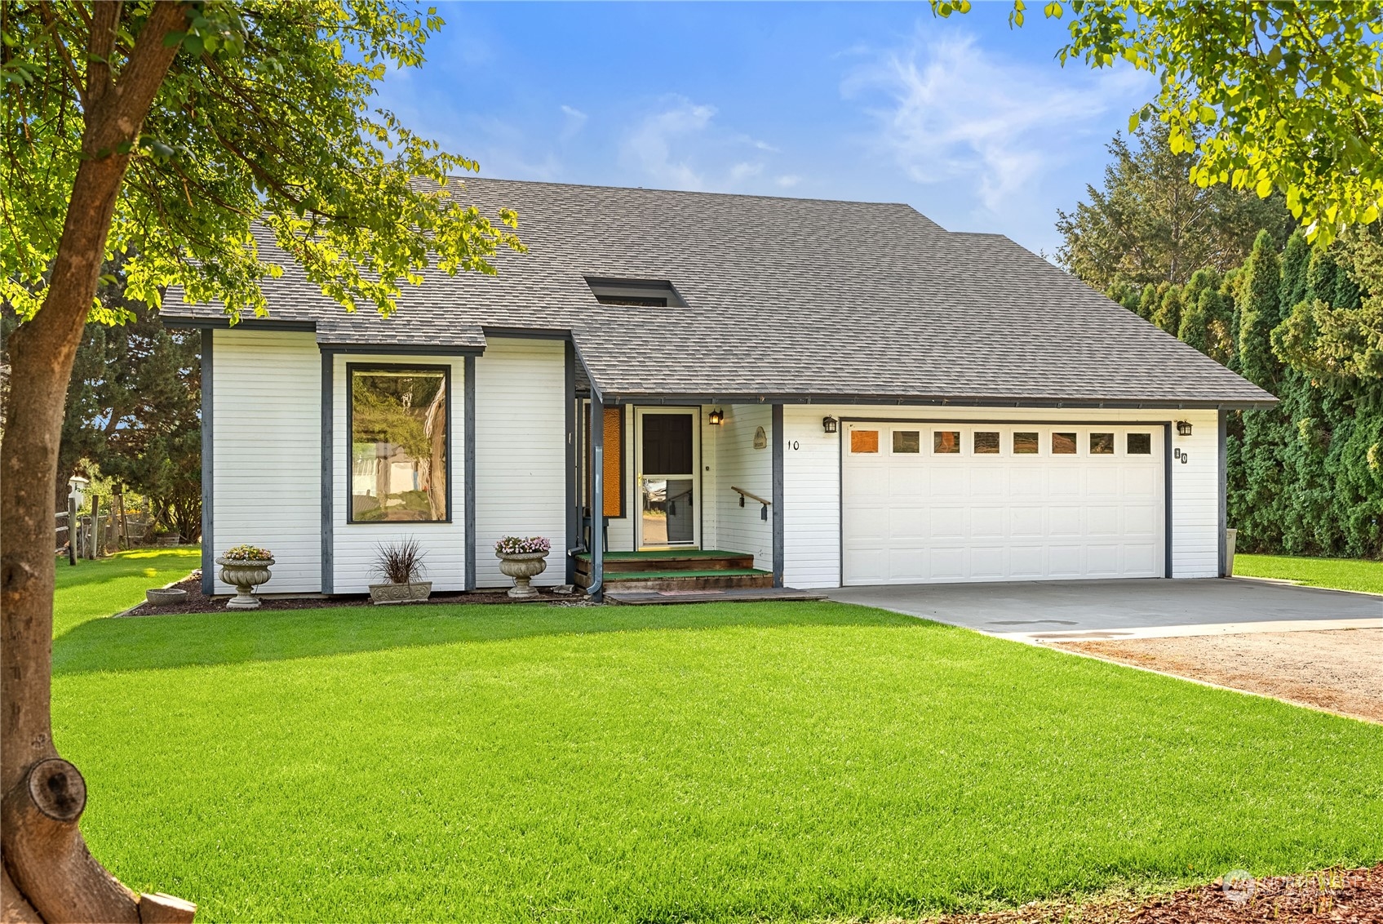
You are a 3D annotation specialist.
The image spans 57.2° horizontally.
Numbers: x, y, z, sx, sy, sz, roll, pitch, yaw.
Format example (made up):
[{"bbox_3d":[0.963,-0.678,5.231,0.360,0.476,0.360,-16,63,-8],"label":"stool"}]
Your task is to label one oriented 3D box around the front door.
[{"bbox_3d":[-0.342,0.243,18.475,0.966,2.067,0.080,0,-1,-16],"label":"front door"}]

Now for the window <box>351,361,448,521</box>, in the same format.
[{"bbox_3d":[-3.735,-0.235,16.210,1.300,2.060,0.070,0,-1,-16],"label":"window"}]

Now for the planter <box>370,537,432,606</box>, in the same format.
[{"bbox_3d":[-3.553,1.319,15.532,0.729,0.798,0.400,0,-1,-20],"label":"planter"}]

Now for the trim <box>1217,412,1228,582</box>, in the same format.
[{"bbox_3d":[7.588,0.442,18.135,0.152,2.390,0.075,0,-1,-16],"label":"trim"}]

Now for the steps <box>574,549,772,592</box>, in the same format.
[{"bbox_3d":[-0.412,1.443,17.111,2.320,0.385,2.534,0,-1,-16],"label":"steps"}]

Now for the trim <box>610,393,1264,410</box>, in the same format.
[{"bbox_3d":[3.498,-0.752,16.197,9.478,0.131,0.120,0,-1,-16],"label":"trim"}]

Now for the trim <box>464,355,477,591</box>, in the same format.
[{"bbox_3d":[-2.895,0.142,16.569,0.154,3.067,0.075,0,-1,-16],"label":"trim"}]

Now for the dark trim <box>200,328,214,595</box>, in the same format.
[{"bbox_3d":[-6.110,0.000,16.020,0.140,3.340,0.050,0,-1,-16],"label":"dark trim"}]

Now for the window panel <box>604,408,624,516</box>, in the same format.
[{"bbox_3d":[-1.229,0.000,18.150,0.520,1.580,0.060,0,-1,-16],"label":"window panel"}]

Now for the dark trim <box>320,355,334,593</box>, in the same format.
[{"bbox_3d":[-4.616,0.143,16.071,0.147,3.046,0.075,0,-1,-16],"label":"dark trim"}]

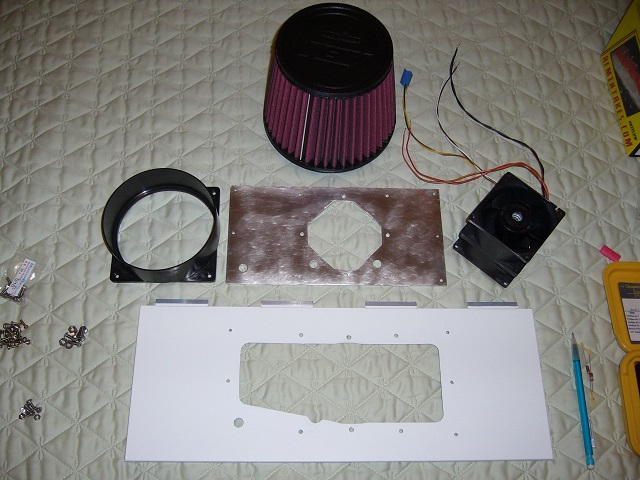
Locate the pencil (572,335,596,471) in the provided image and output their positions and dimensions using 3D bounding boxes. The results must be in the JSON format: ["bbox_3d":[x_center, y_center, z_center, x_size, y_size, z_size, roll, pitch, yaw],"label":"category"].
[{"bbox_3d":[0.285,0.172,0.704,0.009,0.009,0.146,2,67,-2],"label":"pencil"}]

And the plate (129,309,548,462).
[{"bbox_3d":[0.023,0.154,0.705,0.445,0.004,0.164,1,67,-3],"label":"plate"}]

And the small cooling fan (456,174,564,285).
[{"bbox_3d":[0.215,-0.010,0.743,0.079,0.075,0.079,38,71,12],"label":"small cooling fan"}]

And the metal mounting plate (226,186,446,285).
[{"bbox_3d":[0.020,-0.006,0.770,0.255,0.003,0.125,1,67,-3],"label":"metal mounting plate"}]

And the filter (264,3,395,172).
[{"bbox_3d":[0.014,-0.182,0.765,0.165,0.141,0.165,7,67,0],"label":"filter"}]

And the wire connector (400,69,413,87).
[{"bbox_3d":[0.115,-0.213,0.854,0.011,0.008,0.021,16,68,4],"label":"wire connector"}]

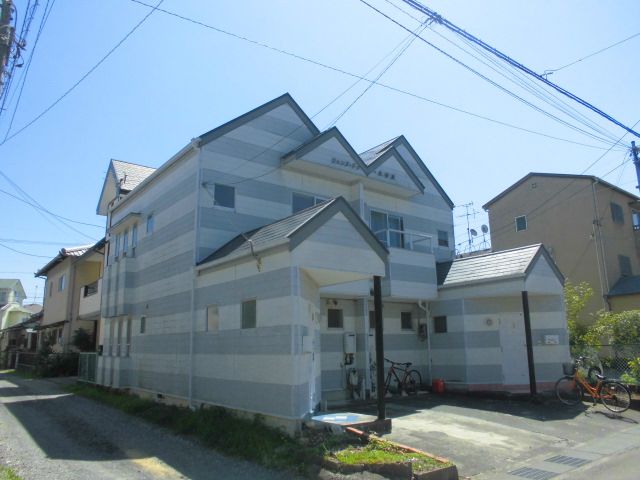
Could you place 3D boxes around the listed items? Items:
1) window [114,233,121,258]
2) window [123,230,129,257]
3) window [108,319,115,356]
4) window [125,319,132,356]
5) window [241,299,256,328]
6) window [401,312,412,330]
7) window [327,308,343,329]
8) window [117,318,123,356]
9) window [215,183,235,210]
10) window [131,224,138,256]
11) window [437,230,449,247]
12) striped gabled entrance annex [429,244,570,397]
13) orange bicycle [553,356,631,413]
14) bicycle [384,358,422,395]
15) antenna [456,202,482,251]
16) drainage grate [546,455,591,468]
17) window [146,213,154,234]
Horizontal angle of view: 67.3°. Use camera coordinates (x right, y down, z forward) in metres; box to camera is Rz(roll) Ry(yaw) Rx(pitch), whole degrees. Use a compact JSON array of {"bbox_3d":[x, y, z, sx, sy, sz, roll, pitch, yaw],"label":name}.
[{"bbox_3d":[-6.626,0.176,15.746,0.100,0.780,0.430,9,-15,-37],"label":"window"},{"bbox_3d":[-6.088,0.084,15.066,0.100,0.800,0.430,9,-15,-37],"label":"window"},{"bbox_3d":[-6.445,3.013,14.887,0.100,1.120,0.420,9,-16,-38],"label":"window"},{"bbox_3d":[-5.425,2.764,13.654,0.100,1.120,0.420,9,-16,-38],"label":"window"},{"bbox_3d":[-1.286,1.337,8.674,0.100,0.530,0.540,9,-16,-38],"label":"window"},{"bbox_3d":[2.560,2.399,14.256,0.500,0.520,0.100,9,-15,-37],"label":"window"},{"bbox_3d":[0.397,2.066,12.590,0.520,0.520,0.100,9,-15,-37],"label":"window"},{"bbox_3d":[-5.923,2.885,14.251,0.100,1.120,0.420,9,-16,-38],"label":"window"},{"bbox_3d":[-2.223,-0.996,11.174,0.530,0.530,0.100,9,-15,-37],"label":"window"},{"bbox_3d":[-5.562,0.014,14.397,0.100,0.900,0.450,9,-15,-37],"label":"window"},{"bbox_3d":[4.221,-0.034,16.468,0.550,0.550,0.100,9,-16,-38],"label":"window"},{"bbox_3d":[4.942,2.304,13.925,2.200,3.850,3.500,9,-16,-38],"label":"striped gabled entrance annex"},{"bbox_3d":[6.556,3.508,11.669,0.570,1.150,1.760,7,-15,-33],"label":"orange bicycle"},{"bbox_3d":[2.092,3.749,13.091,1.680,1.000,0.580,9,-15,-37],"label":"bicycle"},{"bbox_3d":[8.557,-0.778,27.698,1.400,2.800,0.600,-11,-16,40],"label":"antenna"},{"bbox_3d":[3.290,2.930,6.370,0.470,0.040,0.440,9,-16,-38],"label":"drainage grate"},{"bbox_3d":[-4.731,-0.465,13.414,0.100,0.560,0.490,9,-15,-37],"label":"window"}]

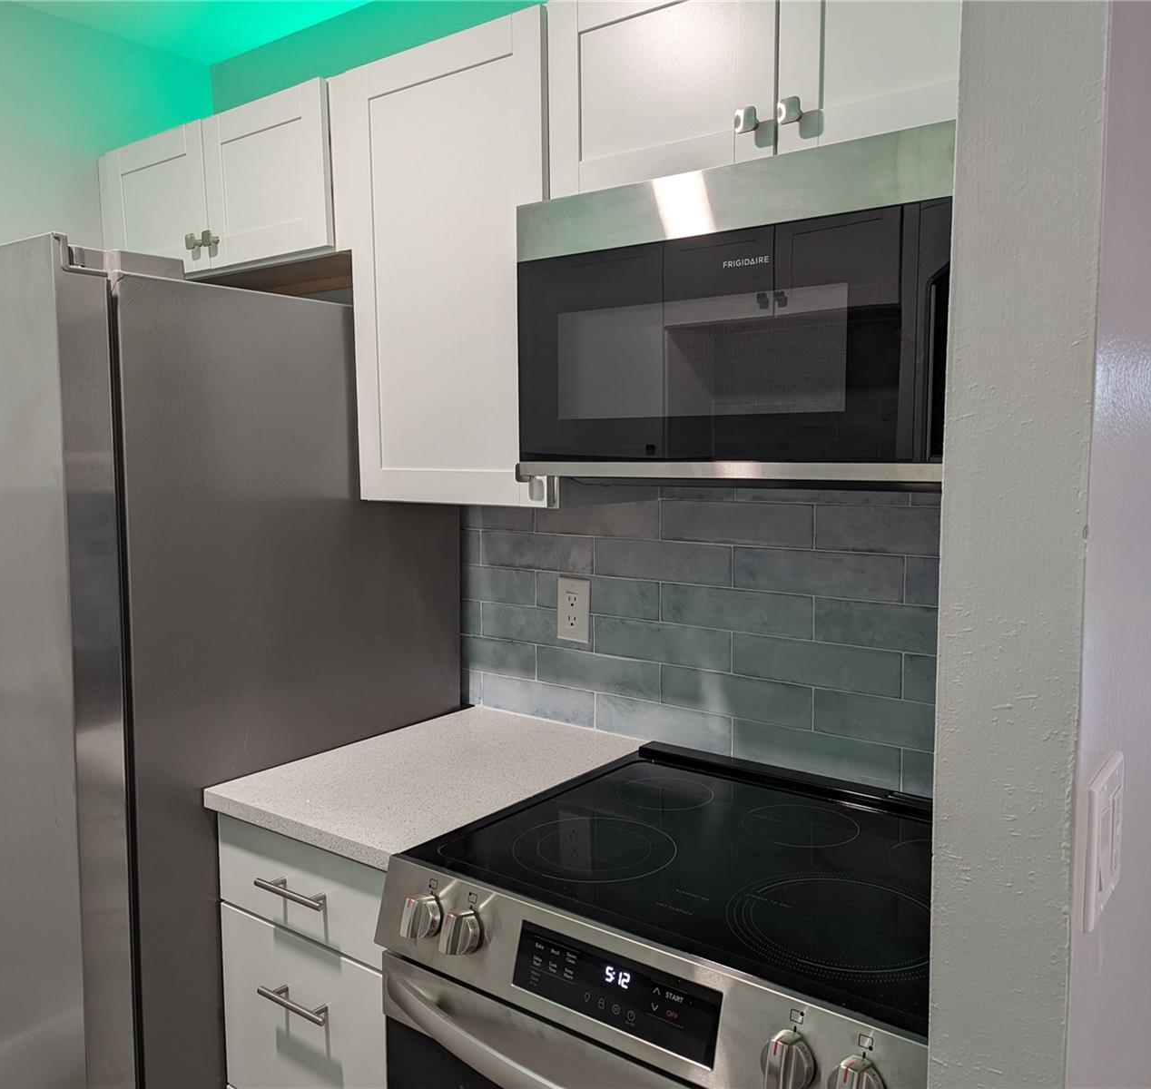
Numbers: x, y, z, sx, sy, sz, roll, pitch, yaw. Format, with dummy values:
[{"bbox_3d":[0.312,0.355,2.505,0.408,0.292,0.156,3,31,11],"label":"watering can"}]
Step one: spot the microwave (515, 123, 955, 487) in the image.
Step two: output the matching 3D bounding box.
[{"bbox_3d":[0.342,-0.292,1.423,0.759,0.403,0.410,4,7,37],"label":"microwave"}]

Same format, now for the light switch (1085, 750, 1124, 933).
[{"bbox_3d":[0.424,0.235,0.802,0.007,0.114,0.116,4,7,37],"label":"light switch"}]

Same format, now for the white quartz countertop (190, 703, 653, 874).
[{"bbox_3d":[-0.237,0.409,1.799,0.454,0.030,0.655,4,7,37],"label":"white quartz countertop"}]

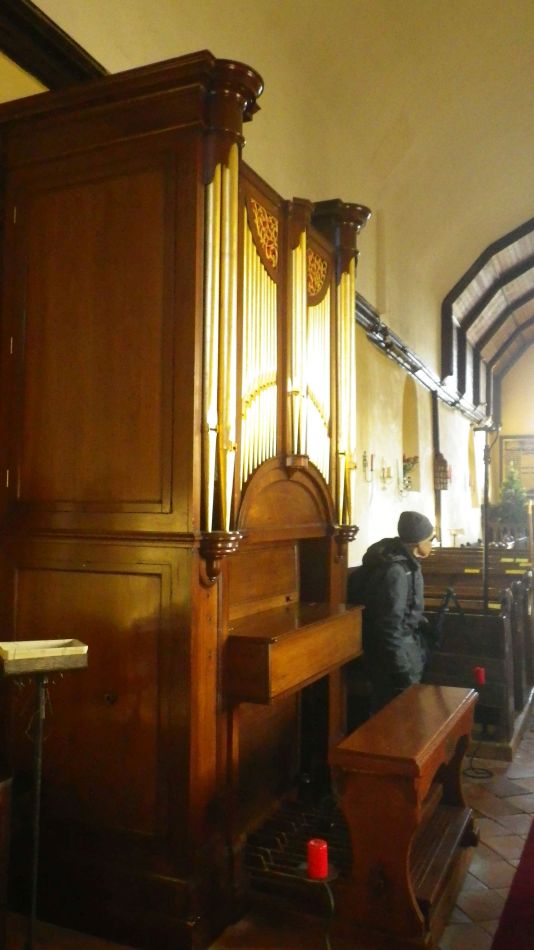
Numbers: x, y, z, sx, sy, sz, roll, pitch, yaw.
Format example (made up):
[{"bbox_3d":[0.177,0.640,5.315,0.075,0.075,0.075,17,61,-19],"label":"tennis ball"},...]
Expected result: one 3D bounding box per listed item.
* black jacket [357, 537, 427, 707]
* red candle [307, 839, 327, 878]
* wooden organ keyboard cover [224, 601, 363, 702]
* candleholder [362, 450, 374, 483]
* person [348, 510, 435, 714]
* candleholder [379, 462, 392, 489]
[{"bbox_3d":[0.726,0.811,4.119,0.350,0.900,0.470,2,-3,-16],"label":"black jacket"},{"bbox_3d":[0.152,1.145,2.100,0.062,0.095,0.062,1,-3,0],"label":"red candle"},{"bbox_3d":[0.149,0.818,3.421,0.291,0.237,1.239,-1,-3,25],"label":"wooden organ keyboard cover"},{"bbox_3d":[1.125,-0.094,7.820,0.120,0.355,0.100,-1,-3,26],"label":"candleholder"},{"bbox_3d":[0.723,1.036,4.107,0.400,1.620,0.470,2,-3,-16],"label":"person"},{"bbox_3d":[1.415,0.006,8.420,0.130,0.310,0.160,-1,-3,26],"label":"candleholder"}]

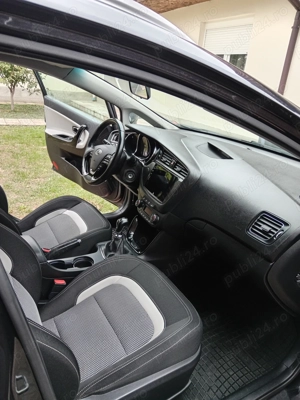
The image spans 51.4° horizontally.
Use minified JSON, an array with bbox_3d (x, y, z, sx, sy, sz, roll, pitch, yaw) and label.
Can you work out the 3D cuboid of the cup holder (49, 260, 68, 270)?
[{"bbox_3d":[-0.366,0.288,1.250,0.085,0.060,0.085,-6,21,-29],"label":"cup holder"}]

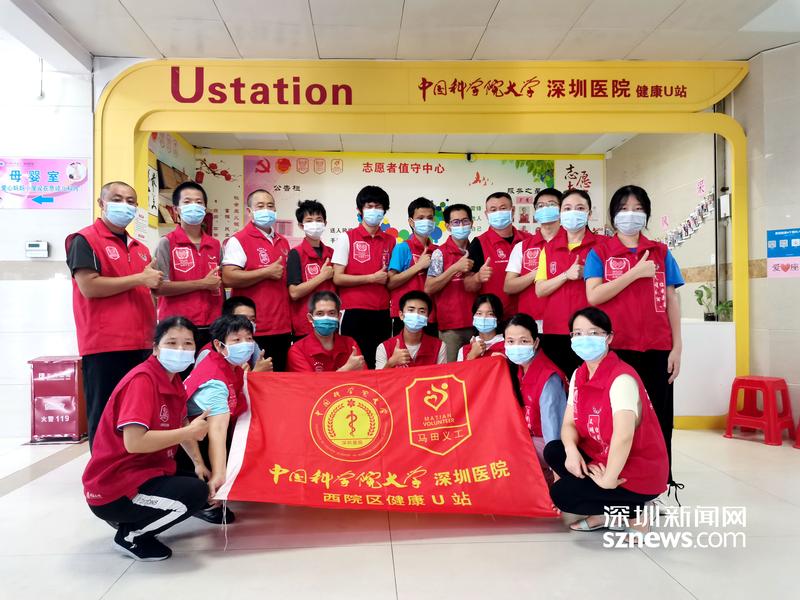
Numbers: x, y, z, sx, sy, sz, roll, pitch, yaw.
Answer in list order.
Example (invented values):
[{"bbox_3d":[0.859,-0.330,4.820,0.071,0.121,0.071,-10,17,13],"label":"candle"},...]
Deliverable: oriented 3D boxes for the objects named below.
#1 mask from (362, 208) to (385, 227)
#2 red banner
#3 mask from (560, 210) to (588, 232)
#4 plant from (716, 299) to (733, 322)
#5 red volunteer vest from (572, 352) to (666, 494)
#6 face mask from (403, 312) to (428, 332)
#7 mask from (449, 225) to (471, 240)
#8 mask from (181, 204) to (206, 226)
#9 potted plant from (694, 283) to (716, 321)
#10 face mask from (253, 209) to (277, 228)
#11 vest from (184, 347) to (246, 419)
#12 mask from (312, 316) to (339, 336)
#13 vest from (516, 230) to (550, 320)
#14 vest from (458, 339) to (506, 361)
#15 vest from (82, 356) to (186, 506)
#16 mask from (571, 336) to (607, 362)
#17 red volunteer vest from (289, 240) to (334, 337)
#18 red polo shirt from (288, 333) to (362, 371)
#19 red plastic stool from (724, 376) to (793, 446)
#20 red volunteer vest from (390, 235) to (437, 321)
[{"bbox_3d":[-0.165,-0.515,3.750,0.145,0.110,0.080,0,-1,-3],"label":"mask"},{"bbox_3d":[-0.062,0.627,2.760,1.400,0.740,0.120,1,-38,-1],"label":"red banner"},{"bbox_3d":[0.906,-0.408,3.120,0.145,0.113,0.090,0,-1,21],"label":"mask"},{"bbox_3d":[2.686,0.082,4.950,0.180,0.200,0.170,0,-1,0],"label":"plant"},{"bbox_3d":[0.977,0.549,2.650,0.370,0.570,0.270,-4,15,37],"label":"red volunteer vest"},{"bbox_3d":[0.091,0.133,3.500,0.150,0.115,0.080,4,0,-4],"label":"face mask"},{"bbox_3d":[0.399,-0.440,3.920,0.150,0.105,0.080,0,0,-4],"label":"mask"},{"bbox_3d":[-1.210,-0.498,3.520,0.150,0.120,0.080,2,0,-28],"label":"mask"},{"bbox_3d":[2.593,0.013,5.100,0.180,0.320,0.160,0,-1,0],"label":"potted plant"},{"bbox_3d":[-0.783,-0.472,3.480,0.145,0.115,0.090,0,-1,-26],"label":"face mask"},{"bbox_3d":[-0.889,0.419,2.880,0.250,0.490,0.380,33,15,39],"label":"vest"},{"bbox_3d":[-0.378,0.135,3.050,0.145,0.112,0.090,0,-1,-12],"label":"mask"},{"bbox_3d":[0.884,-0.129,3.600,0.410,0.580,0.240,0,-1,0],"label":"vest"},{"bbox_3d":[0.487,0.526,3.380,0.400,0.560,0.260,0,7,5],"label":"vest"},{"bbox_3d":[-1.096,0.543,2.480,0.280,0.580,0.400,18,8,29],"label":"vest"},{"bbox_3d":[0.804,0.206,2.550,0.155,0.115,0.085,-2,0,24],"label":"mask"},{"bbox_3d":[-0.534,-0.078,3.750,0.380,0.590,0.230,0,-1,-12],"label":"red volunteer vest"},{"bbox_3d":[-0.437,0.475,3.480,0.480,0.580,0.300,0,-1,-7],"label":"red polo shirt"},{"bbox_3d":[2.635,0.786,4.390,0.340,0.440,0.340,0,0,-38],"label":"red plastic stool"},{"bbox_3d":[0.115,-0.145,4.050,0.370,0.580,0.240,0,0,-22],"label":"red volunteer vest"}]

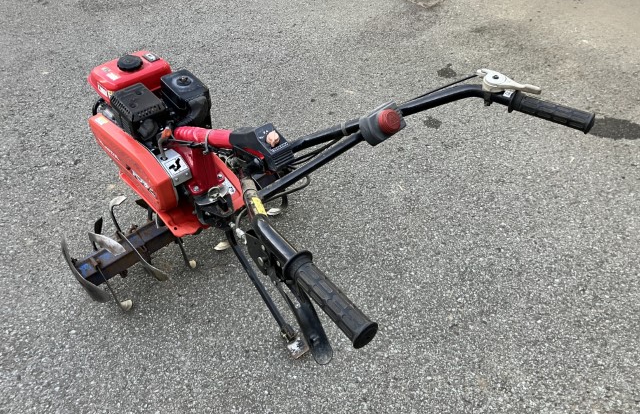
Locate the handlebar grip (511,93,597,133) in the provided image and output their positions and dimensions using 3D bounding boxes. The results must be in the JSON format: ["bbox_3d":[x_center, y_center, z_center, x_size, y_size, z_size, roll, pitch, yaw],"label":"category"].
[{"bbox_3d":[0.386,-0.157,0.865,0.131,0.042,0.042,26,51,29],"label":"handlebar grip"}]

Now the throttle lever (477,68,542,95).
[{"bbox_3d":[0.332,-0.217,0.906,0.113,0.034,0.047,25,51,23],"label":"throttle lever"}]

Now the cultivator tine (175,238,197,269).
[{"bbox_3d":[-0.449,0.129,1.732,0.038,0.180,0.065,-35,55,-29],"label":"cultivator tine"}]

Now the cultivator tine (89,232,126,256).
[{"bbox_3d":[-0.609,0.120,1.496,0.046,0.110,0.130,-35,55,-29],"label":"cultivator tine"}]

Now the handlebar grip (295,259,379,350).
[{"bbox_3d":[0.011,0.108,0.611,0.042,0.042,0.130,-28,47,-25],"label":"handlebar grip"}]

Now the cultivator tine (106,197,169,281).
[{"bbox_3d":[-0.551,0.106,1.593,0.066,0.120,0.275,-35,93,-29],"label":"cultivator tine"}]

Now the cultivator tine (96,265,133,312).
[{"bbox_3d":[-0.632,0.243,1.608,0.044,0.200,0.065,-35,55,-29],"label":"cultivator tine"}]

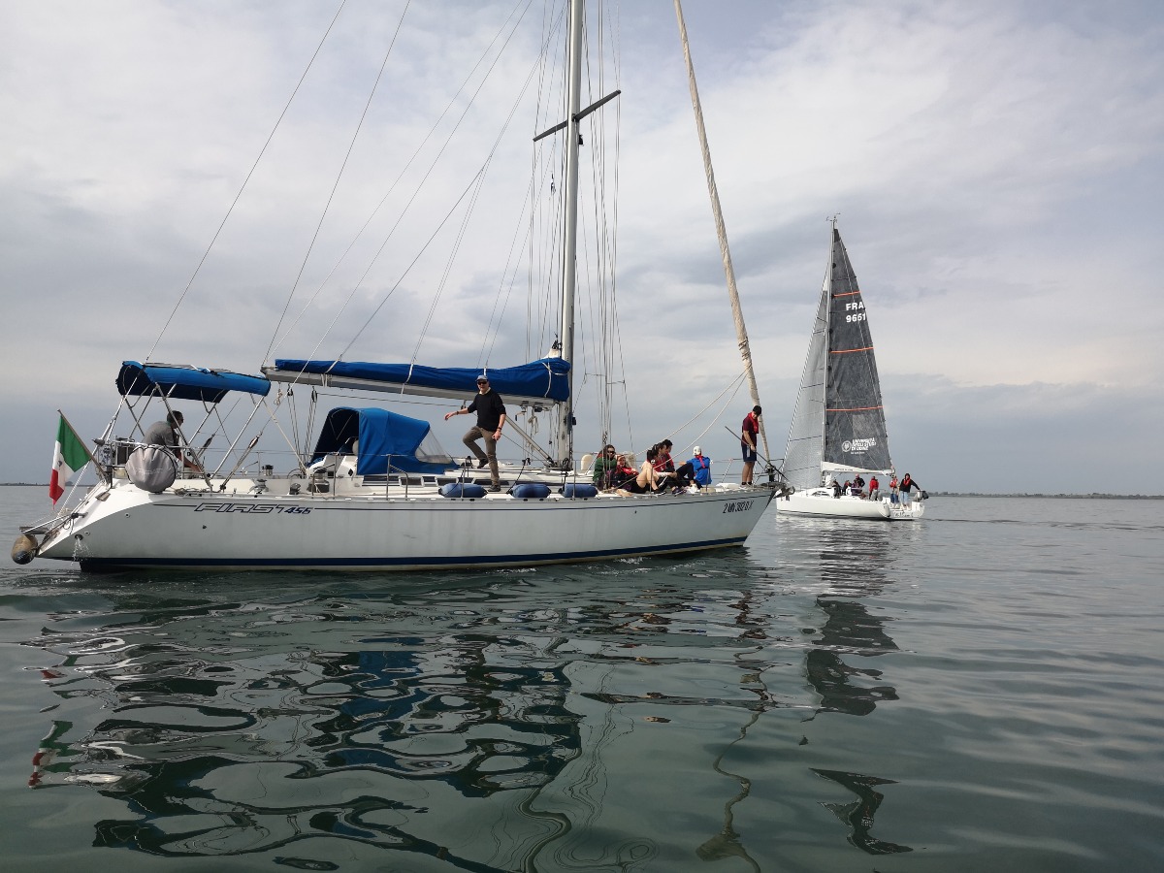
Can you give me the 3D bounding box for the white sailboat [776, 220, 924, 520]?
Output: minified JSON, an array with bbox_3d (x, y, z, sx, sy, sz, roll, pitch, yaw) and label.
[{"bbox_3d":[13.609,-3.714,49.002,3.400,16.000,10.600,2,-4,-22],"label":"white sailboat"}]

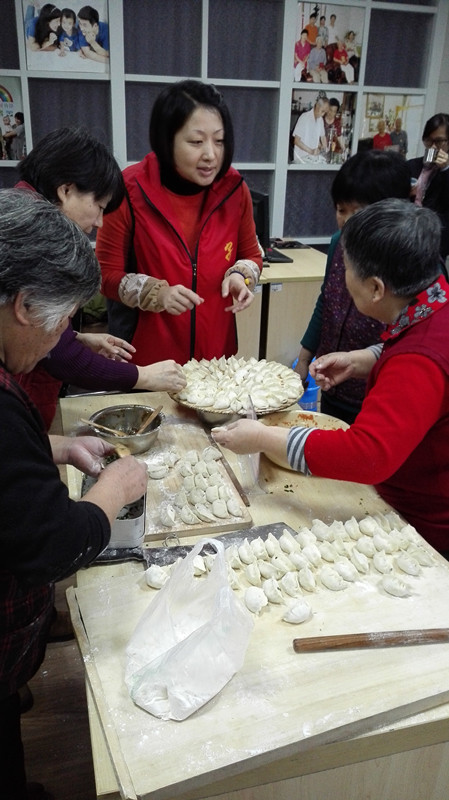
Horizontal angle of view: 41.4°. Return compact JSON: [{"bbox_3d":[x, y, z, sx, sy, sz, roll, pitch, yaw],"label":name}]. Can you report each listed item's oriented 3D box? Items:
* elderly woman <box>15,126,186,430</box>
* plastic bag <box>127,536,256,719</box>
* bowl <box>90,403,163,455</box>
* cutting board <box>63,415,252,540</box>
[{"bbox_3d":[-0.392,0.059,1.582,0.580,1.460,0.500,-1,20,-8],"label":"elderly woman"},{"bbox_3d":[-0.045,0.258,0.711,0.140,0.140,0.180,-2,20,-9],"label":"plastic bag"},{"bbox_3d":[-0.221,0.074,1.351,0.170,0.066,0.170,-4,20,-15],"label":"bowl"},{"bbox_3d":[-0.160,0.150,1.259,0.300,0.015,0.505,-4,20,-15],"label":"cutting board"}]

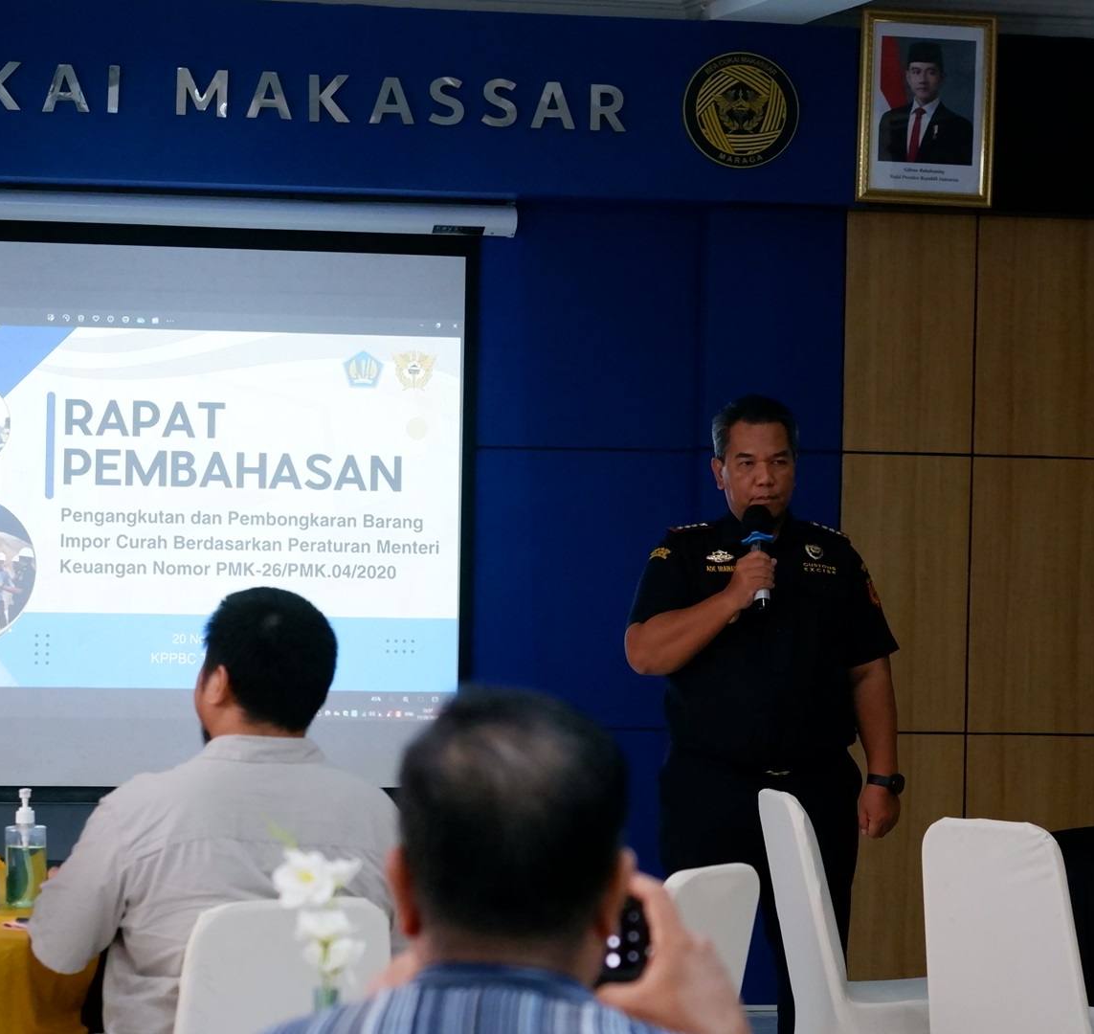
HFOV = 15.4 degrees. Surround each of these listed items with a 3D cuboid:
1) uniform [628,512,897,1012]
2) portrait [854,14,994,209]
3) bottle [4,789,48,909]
[{"bbox_3d":[0.462,0.690,8.750,0.540,1.400,0.350,1,1,-10],"label":"uniform"},{"bbox_3d":[1.086,-1.163,11.550,0.395,0.545,0.030,2,4,-12],"label":"portrait"},{"bbox_3d":[-0.886,0.565,6.880,0.070,0.202,0.070,1,1,0],"label":"bottle"}]

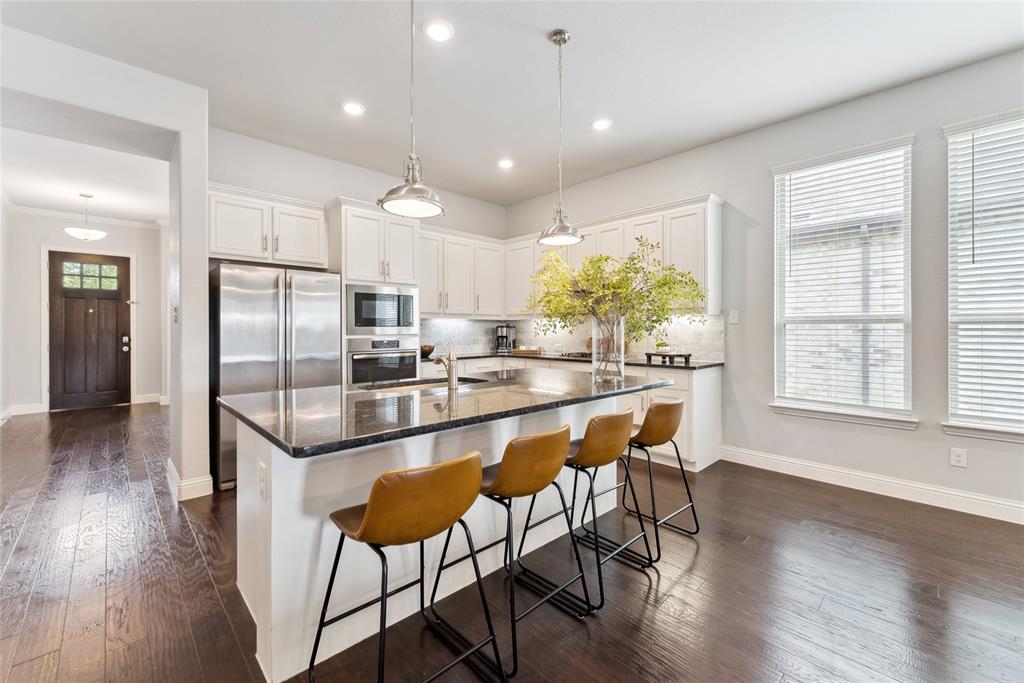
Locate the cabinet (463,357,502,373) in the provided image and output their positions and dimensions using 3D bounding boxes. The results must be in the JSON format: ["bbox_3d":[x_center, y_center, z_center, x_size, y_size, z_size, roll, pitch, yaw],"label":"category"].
[{"bbox_3d":[-0.561,0.640,5.133,0.567,0.889,0.606,-1,2,-42],"label":"cabinet"}]

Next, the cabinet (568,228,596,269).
[{"bbox_3d":[0.922,-0.976,4.675,0.383,0.670,0.335,1,2,45],"label":"cabinet"}]

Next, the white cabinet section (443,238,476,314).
[{"bbox_3d":[-0.746,-0.791,4.998,0.473,0.915,0.332,-1,2,-45],"label":"white cabinet section"}]

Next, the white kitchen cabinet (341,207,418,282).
[{"bbox_3d":[-1.482,-0.928,4.194,0.817,0.755,0.615,-1,2,-42],"label":"white kitchen cabinet"}]

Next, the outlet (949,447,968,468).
[{"bbox_3d":[3.081,0.799,2.745,0.012,0.126,0.079,-1,2,-44],"label":"outlet"}]

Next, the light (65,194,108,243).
[{"bbox_3d":[-5.812,-1.692,5.434,0.404,0.677,0.404,-1,2,-44],"label":"light"}]

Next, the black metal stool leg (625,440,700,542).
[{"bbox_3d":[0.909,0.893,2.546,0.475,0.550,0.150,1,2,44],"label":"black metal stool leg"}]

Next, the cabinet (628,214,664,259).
[{"bbox_3d":[1.464,-0.789,4.141,0.399,1.030,0.335,1,2,45],"label":"cabinet"}]

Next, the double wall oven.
[{"bbox_3d":[-1.459,0.040,4.170,0.735,1.190,0.600,-1,2,-42],"label":"double wall oven"}]

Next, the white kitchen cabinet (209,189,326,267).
[{"bbox_3d":[-2.256,-1.002,3.727,0.958,0.577,0.310,-1,2,-42],"label":"white kitchen cabinet"}]

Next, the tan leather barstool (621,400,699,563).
[{"bbox_3d":[0.782,0.756,2.448,0.505,0.833,0.480,1,2,44],"label":"tan leather barstool"}]

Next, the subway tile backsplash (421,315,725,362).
[{"bbox_3d":[0.302,-0.045,4.307,1.788,0.475,3.040,-1,2,-44],"label":"subway tile backsplash"}]

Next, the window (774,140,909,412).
[{"bbox_3d":[2.628,-0.443,3.213,0.061,2.010,0.840,-1,2,-44],"label":"window"}]

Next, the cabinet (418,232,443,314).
[{"bbox_3d":[-1.128,-0.804,4.832,0.496,0.980,0.333,-1,2,-42],"label":"cabinet"}]

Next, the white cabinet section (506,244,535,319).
[{"bbox_3d":[0.207,-0.801,5.334,0.335,0.935,0.530,-1,2,-45],"label":"white cabinet section"}]

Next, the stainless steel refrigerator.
[{"bbox_3d":[-2.098,0.254,3.568,0.890,1.740,0.700,-1,2,-42],"label":"stainless steel refrigerator"}]

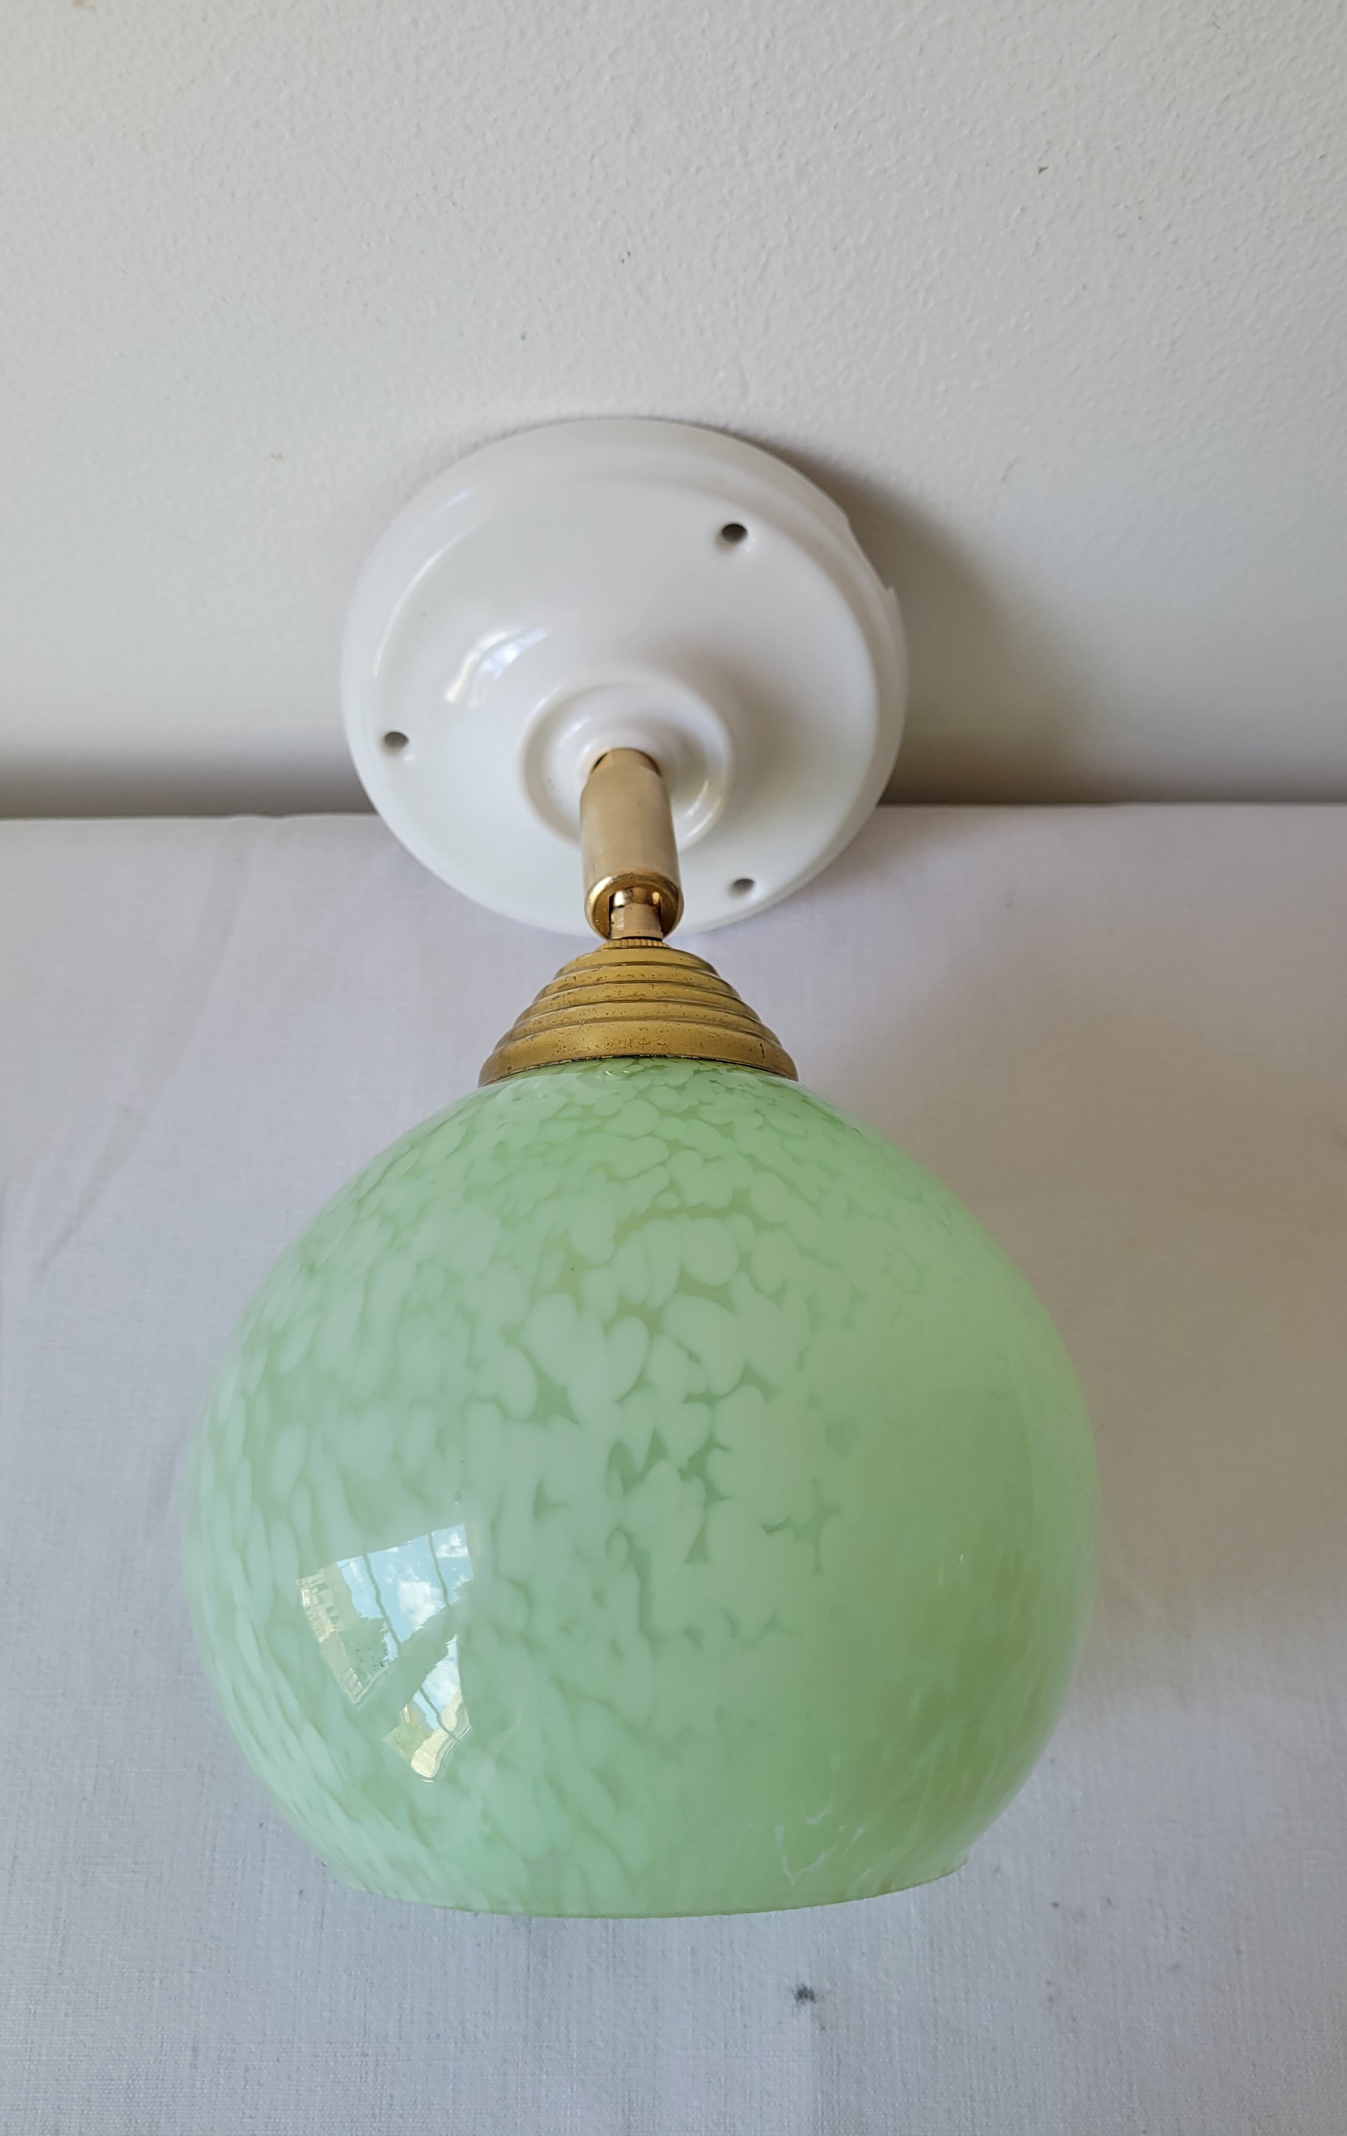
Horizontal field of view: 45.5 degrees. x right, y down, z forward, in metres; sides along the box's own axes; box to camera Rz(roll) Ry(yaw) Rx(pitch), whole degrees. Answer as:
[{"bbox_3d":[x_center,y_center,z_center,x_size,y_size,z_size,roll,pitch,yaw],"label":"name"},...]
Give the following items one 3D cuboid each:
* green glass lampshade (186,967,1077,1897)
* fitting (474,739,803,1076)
[{"bbox_3d":[-0.005,0.055,0.281,0.151,0.151,0.147,-1,74,0],"label":"green glass lampshade"},{"bbox_3d":[-0.007,-0.033,0.306,0.063,0.063,0.084,-1,74,0],"label":"fitting"}]

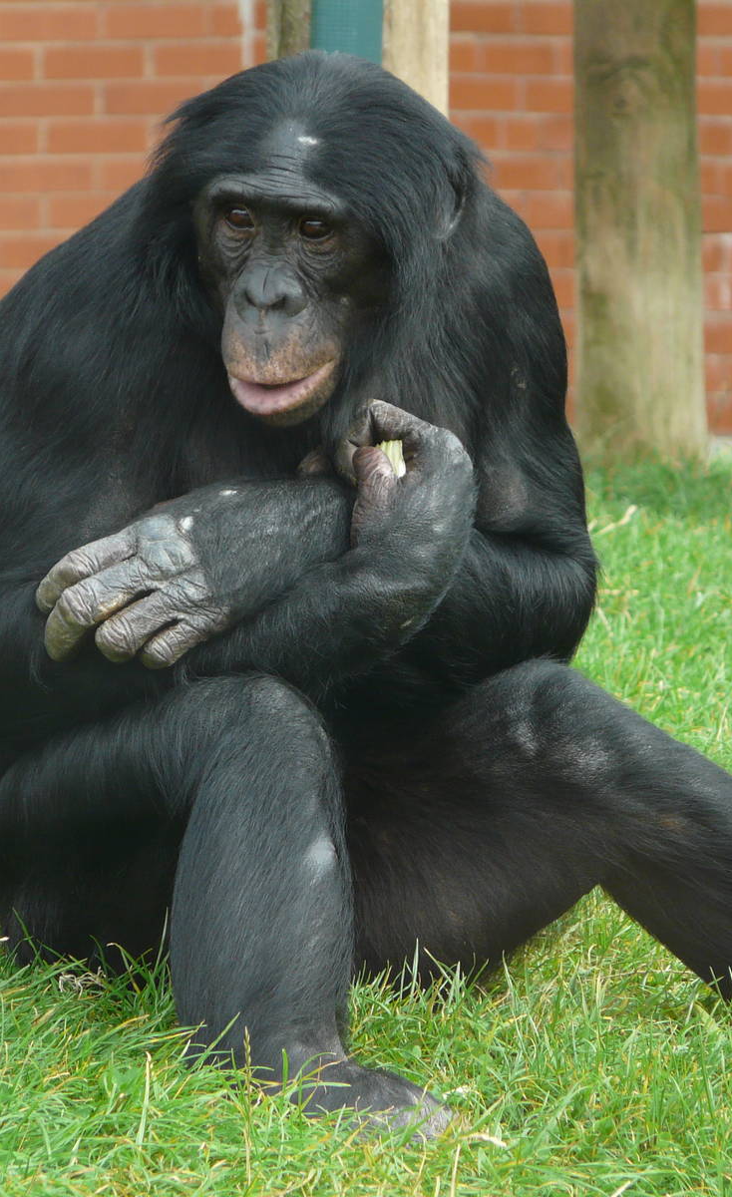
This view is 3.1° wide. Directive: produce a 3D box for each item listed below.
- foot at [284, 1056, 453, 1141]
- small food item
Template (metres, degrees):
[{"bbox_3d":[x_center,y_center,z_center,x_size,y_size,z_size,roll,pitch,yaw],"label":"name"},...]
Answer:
[{"bbox_3d":[-0.017,0.346,9.500,0.085,0.070,0.190,-9,12,-43],"label":"foot"},{"bbox_3d":[0.017,-0.100,9.680,0.023,0.032,0.020,-12,6,-6],"label":"small food item"}]

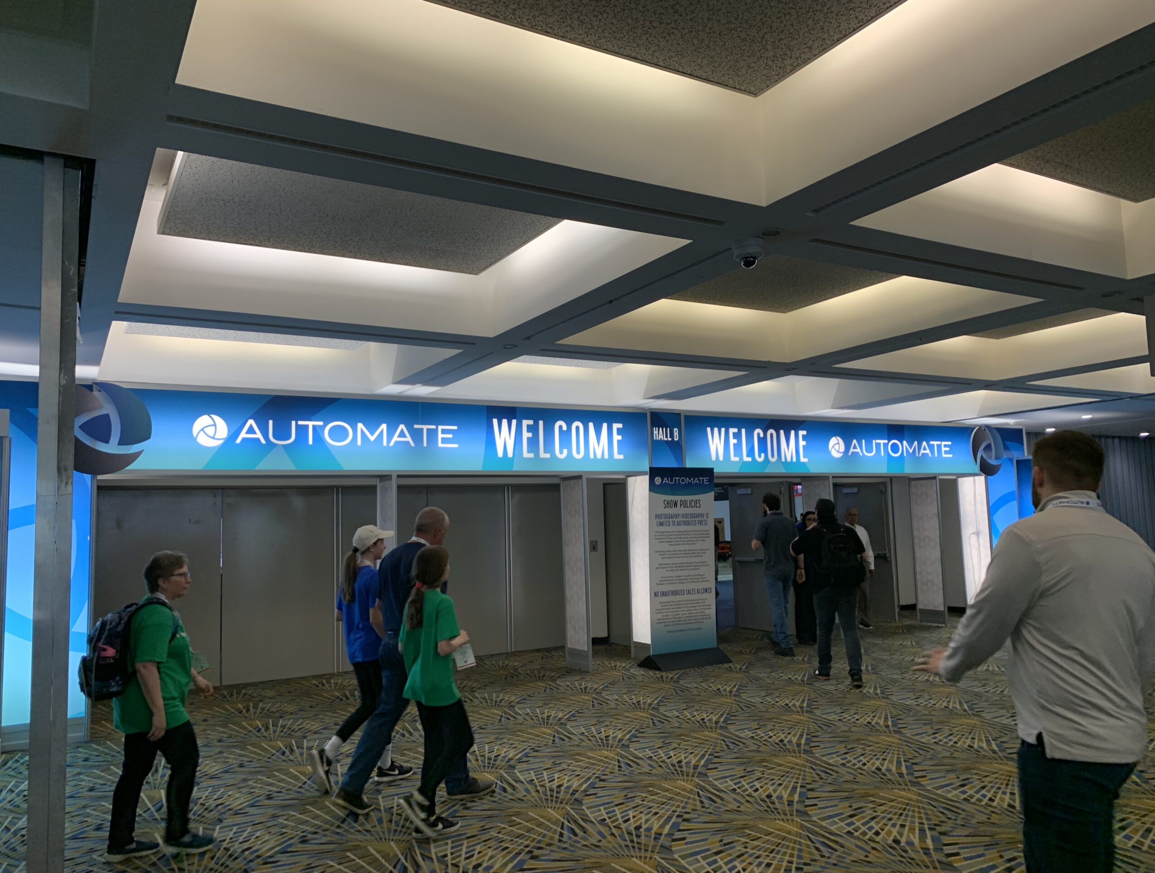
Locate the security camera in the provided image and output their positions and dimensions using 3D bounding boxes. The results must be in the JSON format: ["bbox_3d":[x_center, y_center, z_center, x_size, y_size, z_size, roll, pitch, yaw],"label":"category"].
[{"bbox_3d":[0.898,-0.940,4.562,0.160,0.140,0.160,-2,-6,0],"label":"security camera"}]

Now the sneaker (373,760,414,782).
[{"bbox_3d":[-1.214,2.183,5.728,0.270,0.110,0.100,1,-7,-29],"label":"sneaker"}]

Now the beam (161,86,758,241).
[{"bbox_3d":[-0.346,-1.164,3.648,2.503,0.200,0.547,2,-7,-30],"label":"beam"}]

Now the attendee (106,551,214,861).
[{"bbox_3d":[-2.213,1.386,4.681,0.600,1.550,0.520,1,-6,-22],"label":"attendee"}]

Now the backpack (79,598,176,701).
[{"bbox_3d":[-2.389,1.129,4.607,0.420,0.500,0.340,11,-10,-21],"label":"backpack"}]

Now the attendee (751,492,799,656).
[{"bbox_3d":[2.372,1.669,10.674,0.550,1.890,0.520,0,-6,-15],"label":"attendee"}]

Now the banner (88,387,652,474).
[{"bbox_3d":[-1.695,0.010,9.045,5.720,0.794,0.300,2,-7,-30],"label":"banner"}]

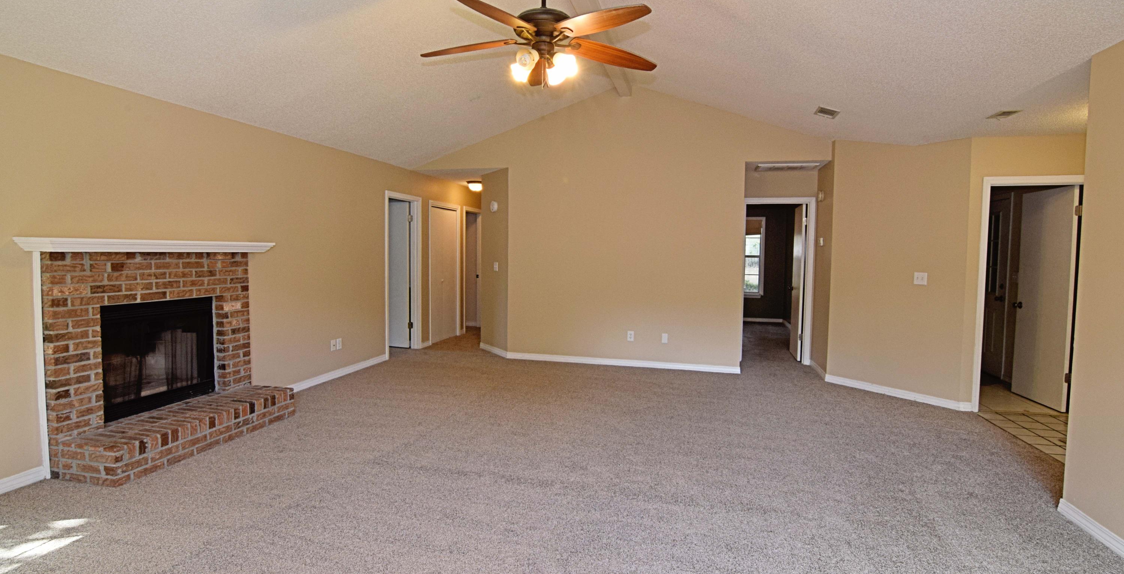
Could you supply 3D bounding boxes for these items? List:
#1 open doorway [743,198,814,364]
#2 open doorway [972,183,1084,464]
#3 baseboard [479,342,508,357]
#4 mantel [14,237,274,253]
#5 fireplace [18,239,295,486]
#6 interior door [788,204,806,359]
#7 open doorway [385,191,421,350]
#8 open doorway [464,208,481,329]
[{"bbox_3d":[2.758,-0.069,6.481,0.896,2.115,0.132,2,4,14],"label":"open doorway"},{"bbox_3d":[4.166,0.089,4.436,0.855,2.110,0.132,2,4,14],"label":"open doorway"},{"bbox_3d":[-0.944,0.871,6.863,0.015,0.081,0.804,-2,4,-32],"label":"baseboard"},{"bbox_3d":[-2.744,-0.283,3.497,0.304,0.085,1.533,2,4,14],"label":"mantel"},{"bbox_3d":[-2.651,0.392,3.516,0.516,1.429,1.533,2,4,14],"label":"fireplace"},{"bbox_3d":[3.214,-0.073,6.790,0.036,2.054,0.750,2,4,17],"label":"interior door"},{"bbox_3d":[-2.164,-0.156,6.675,0.132,2.120,0.799,2,4,14],"label":"open doorway"},{"bbox_3d":[-1.623,-0.292,8.841,0.132,2.120,0.891,2,4,14],"label":"open doorway"}]

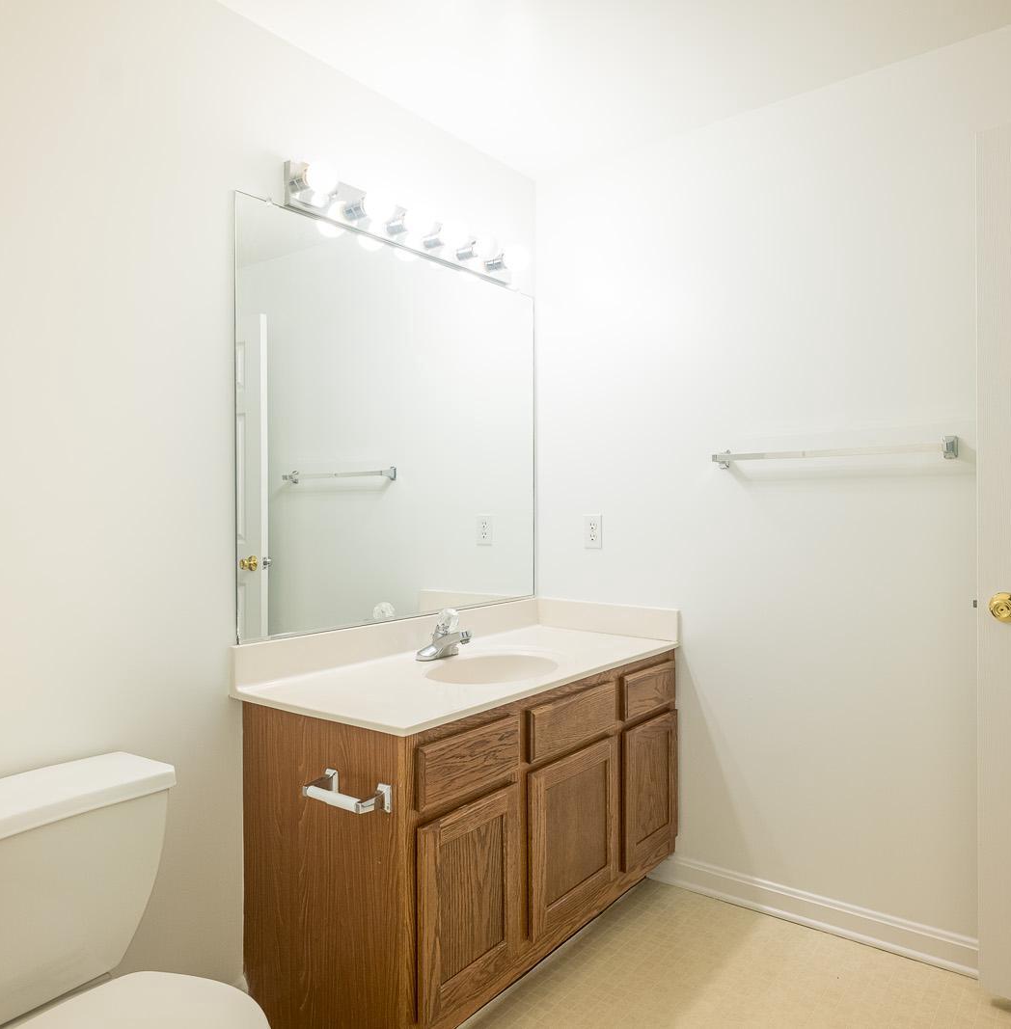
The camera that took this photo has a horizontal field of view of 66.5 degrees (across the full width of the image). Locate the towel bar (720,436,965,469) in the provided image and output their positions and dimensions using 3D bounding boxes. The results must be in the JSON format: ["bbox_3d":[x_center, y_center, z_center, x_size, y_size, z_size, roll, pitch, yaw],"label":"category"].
[{"bbox_3d":[0.891,-0.169,2.148,0.636,0.057,0.073,0,0,38],"label":"towel bar"}]

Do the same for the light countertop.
[{"bbox_3d":[-0.041,0.416,2.138,0.570,0.020,1.240,0,0,38],"label":"light countertop"}]

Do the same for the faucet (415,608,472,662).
[{"bbox_3d":[-0.158,0.341,2.208,0.158,0.140,0.157,0,0,38],"label":"faucet"}]

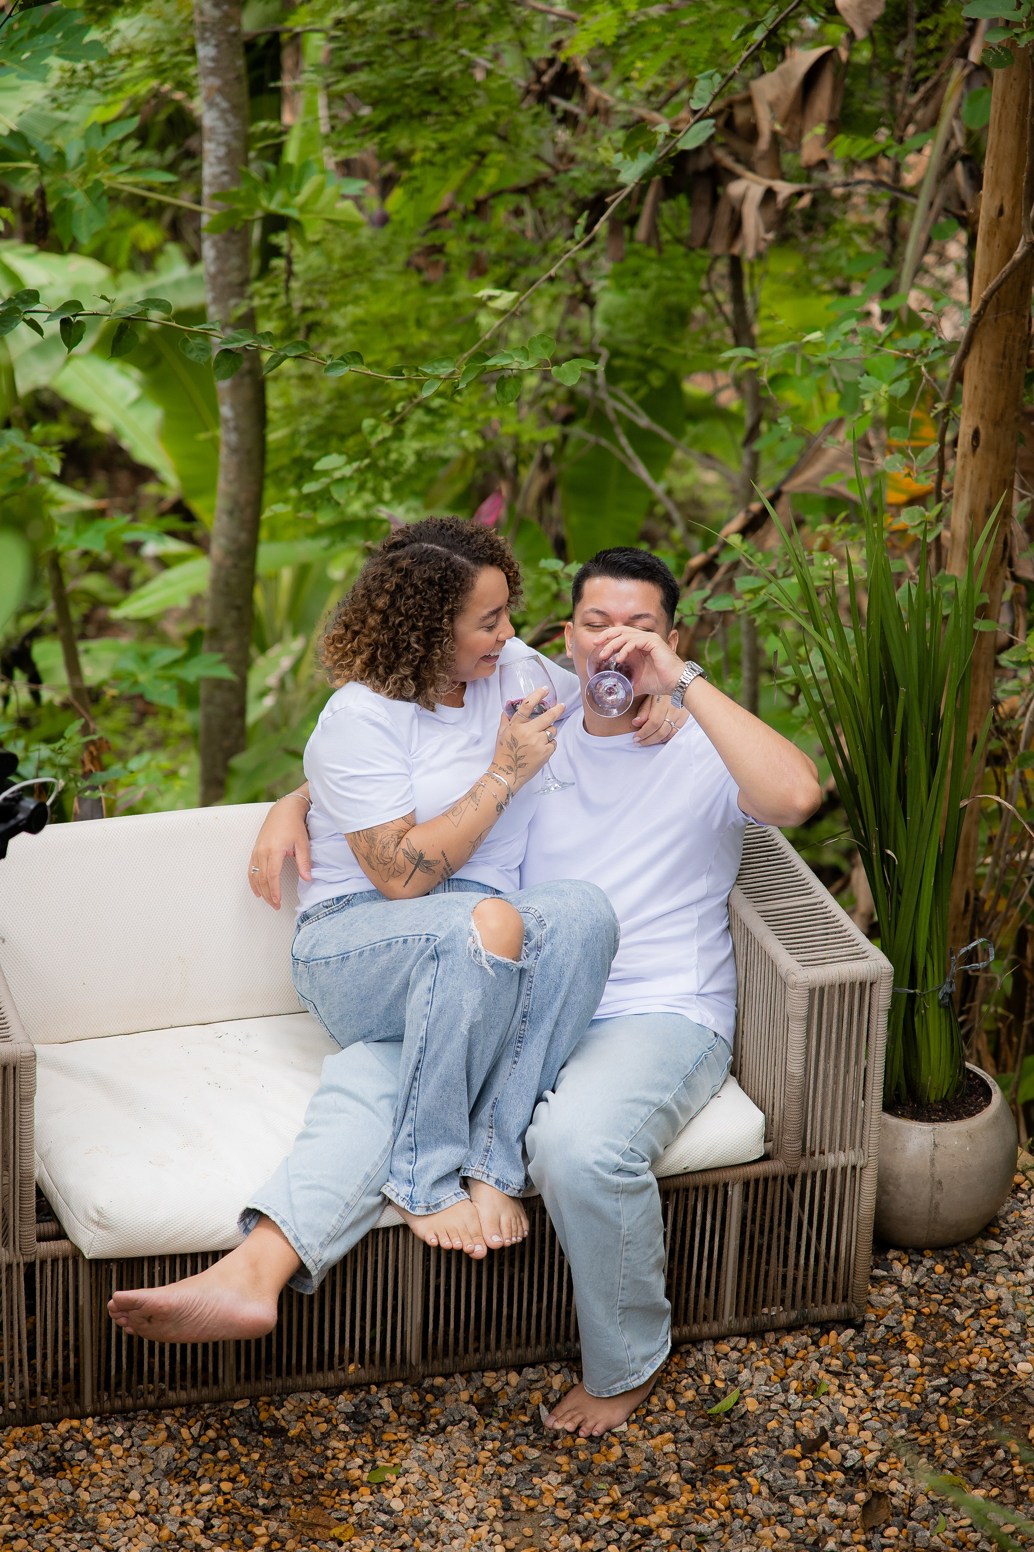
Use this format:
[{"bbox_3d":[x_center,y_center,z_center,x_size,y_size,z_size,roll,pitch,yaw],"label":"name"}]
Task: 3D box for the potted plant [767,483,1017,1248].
[{"bbox_3d":[0.607,0.150,5.856,0.480,1.310,0.420,2,24,0],"label":"potted plant"}]

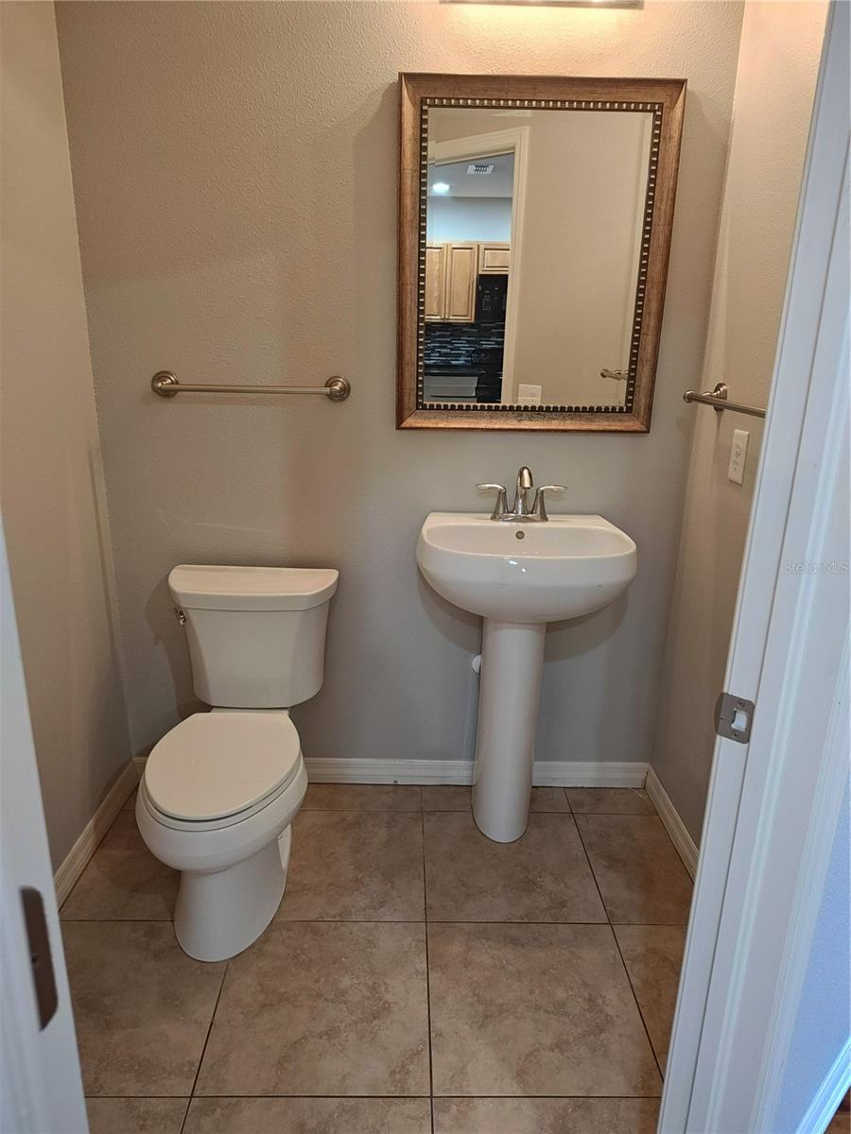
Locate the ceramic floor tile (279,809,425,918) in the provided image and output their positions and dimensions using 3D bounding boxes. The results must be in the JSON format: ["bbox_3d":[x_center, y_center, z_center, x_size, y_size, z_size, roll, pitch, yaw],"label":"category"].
[{"bbox_3d":[-0.224,0.805,2.054,0.444,0.010,0.444,1,17,-1],"label":"ceramic floor tile"}]

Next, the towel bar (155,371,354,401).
[{"bbox_3d":[-0.463,-0.468,1.966,0.526,0.067,0.082,1,17,-1],"label":"towel bar"}]

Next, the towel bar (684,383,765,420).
[{"bbox_3d":[0.700,-0.333,1.591,0.087,0.067,0.680,1,17,-1],"label":"towel bar"}]

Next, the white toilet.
[{"bbox_3d":[-0.484,0.457,1.920,0.461,0.721,0.766,1,17,-1],"label":"white toilet"}]

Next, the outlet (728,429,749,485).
[{"bbox_3d":[0.742,-0.259,1.782,0.007,0.118,0.073,1,17,-1],"label":"outlet"}]

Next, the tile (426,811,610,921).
[{"bbox_3d":[0.224,0.811,2.064,0.444,0.010,0.444,1,17,-1],"label":"tile"}]

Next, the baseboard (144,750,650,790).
[{"bbox_3d":[-0.106,0.652,2.402,1.622,0.089,0.014,1,17,-1],"label":"baseboard"}]

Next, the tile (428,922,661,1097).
[{"bbox_3d":[0.227,0.922,1.602,0.434,0.010,0.434,1,17,-1],"label":"tile"}]

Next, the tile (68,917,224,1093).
[{"bbox_3d":[-0.649,0.908,1.583,0.434,0.010,0.434,1,17,-1],"label":"tile"}]

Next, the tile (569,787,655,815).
[{"bbox_3d":[0.575,0.733,2.355,0.262,0.010,0.139,1,17,-1],"label":"tile"}]

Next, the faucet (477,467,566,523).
[{"bbox_3d":[0.258,-0.189,1.992,0.240,0.156,0.145,1,17,-1],"label":"faucet"}]

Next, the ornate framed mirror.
[{"bbox_3d":[0.273,-0.766,1.911,0.687,0.835,0.038,1,17,-1],"label":"ornate framed mirror"}]

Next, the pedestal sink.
[{"bbox_3d":[0.239,0.335,2.027,0.543,0.868,0.454,1,17,-1],"label":"pedestal sink"}]

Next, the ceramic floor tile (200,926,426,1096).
[{"bbox_3d":[-0.216,0.933,1.625,0.444,0.010,0.444,1,17,-1],"label":"ceramic floor tile"}]

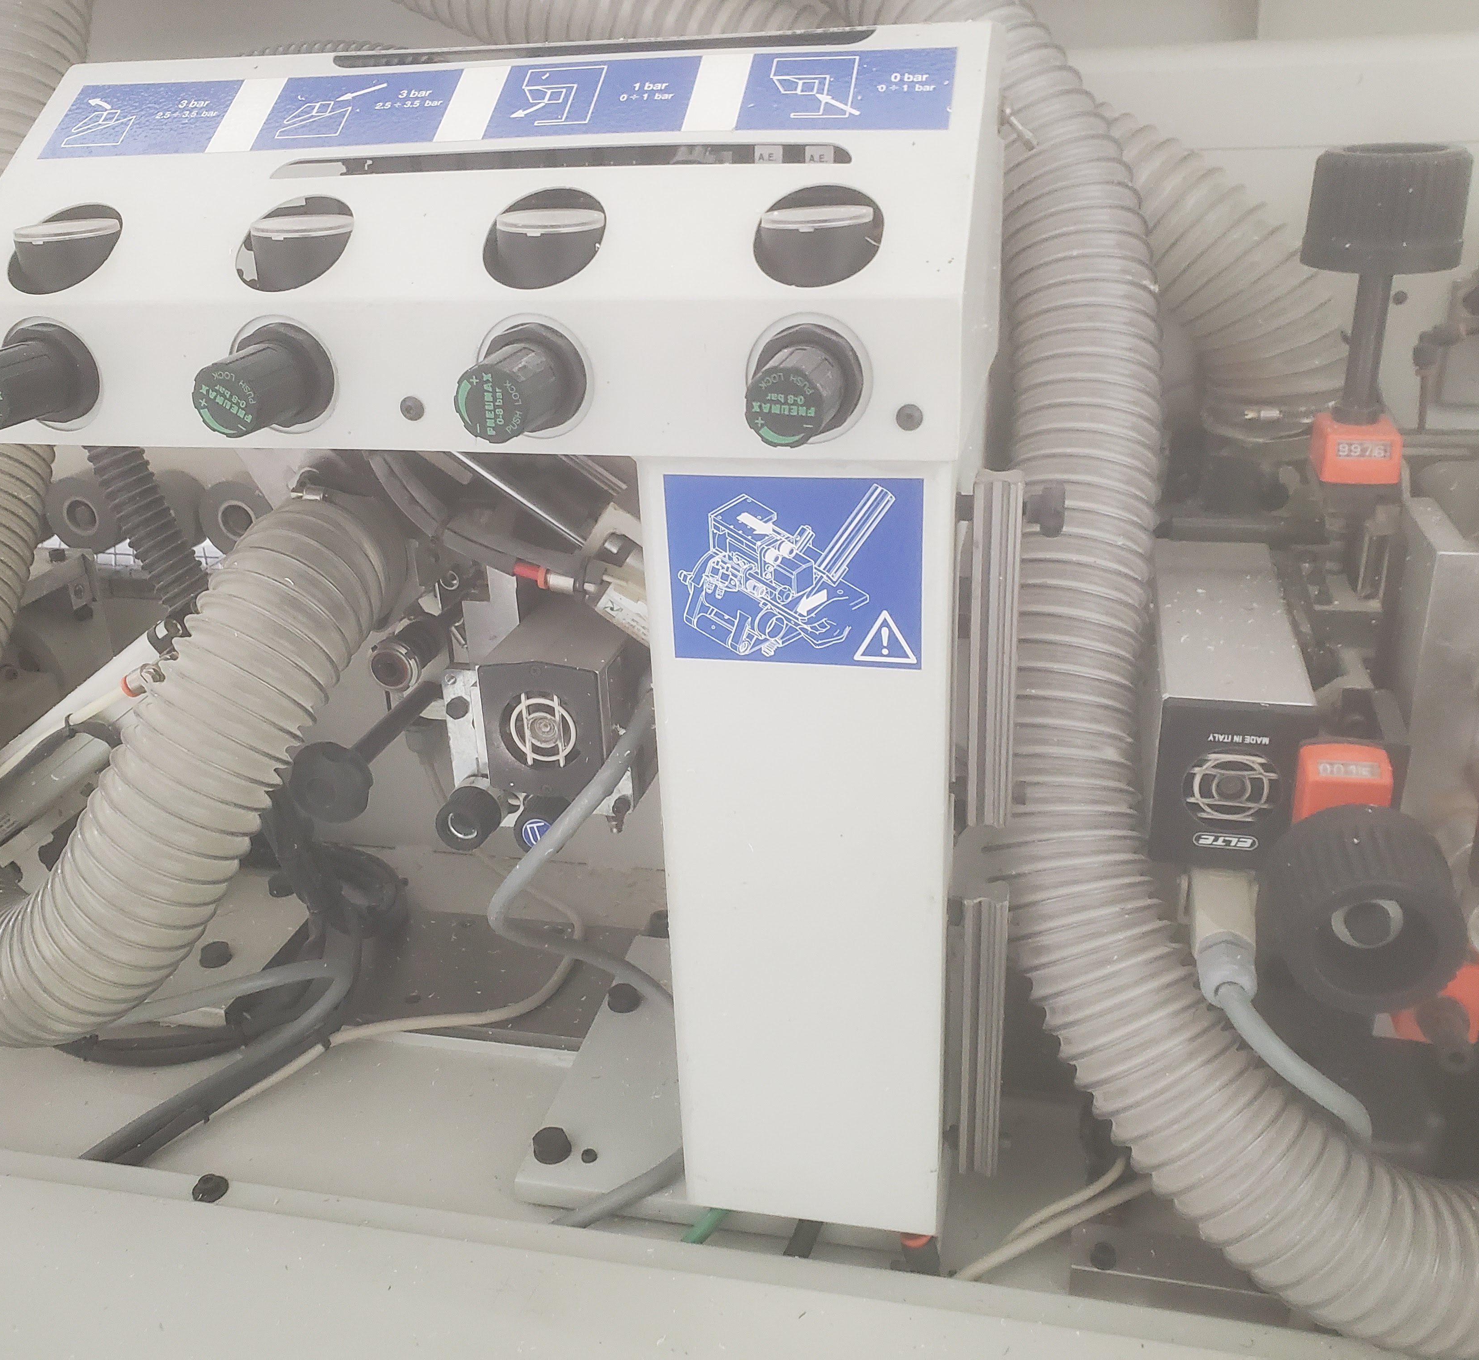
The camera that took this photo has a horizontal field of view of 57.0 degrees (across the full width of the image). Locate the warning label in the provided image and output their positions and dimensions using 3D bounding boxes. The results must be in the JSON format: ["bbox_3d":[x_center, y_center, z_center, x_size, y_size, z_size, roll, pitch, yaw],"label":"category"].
[{"bbox_3d":[0.020,-0.040,0.511,0.096,0.074,0.002,3,24,12],"label":"warning label"}]

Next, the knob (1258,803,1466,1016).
[{"bbox_3d":[0.210,0.078,0.461,0.060,0.060,0.043,3,24,12],"label":"knob"}]

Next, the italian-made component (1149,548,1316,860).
[{"bbox_3d":[0.215,0.002,0.616,0.054,0.072,0.201,4,24,14],"label":"italian-made component"}]

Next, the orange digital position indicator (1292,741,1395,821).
[{"bbox_3d":[0.229,0.049,0.524,0.034,0.046,0.028,4,25,14],"label":"orange digital position indicator"}]

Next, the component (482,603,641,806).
[{"bbox_3d":[-0.071,-0.006,0.678,0.056,0.064,0.150,3,24,12],"label":"component"}]

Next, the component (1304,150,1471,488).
[{"bbox_3d":[0.260,-0.150,0.559,0.060,0.129,0.060,3,24,12],"label":"component"}]

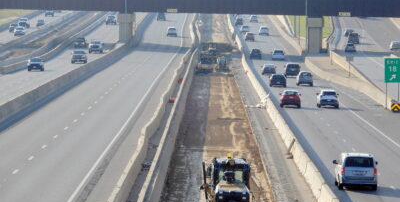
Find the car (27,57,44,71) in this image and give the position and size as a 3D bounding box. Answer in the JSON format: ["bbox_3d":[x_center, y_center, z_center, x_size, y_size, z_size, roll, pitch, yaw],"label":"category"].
[{"bbox_3d":[-21.387,-4.820,339.964,1.930,1.740,4.850,0,2,1],"label":"car"}]

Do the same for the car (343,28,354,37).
[{"bbox_3d":[30.648,-13.843,532.966,1.840,1.570,4.700,0,2,3],"label":"car"}]

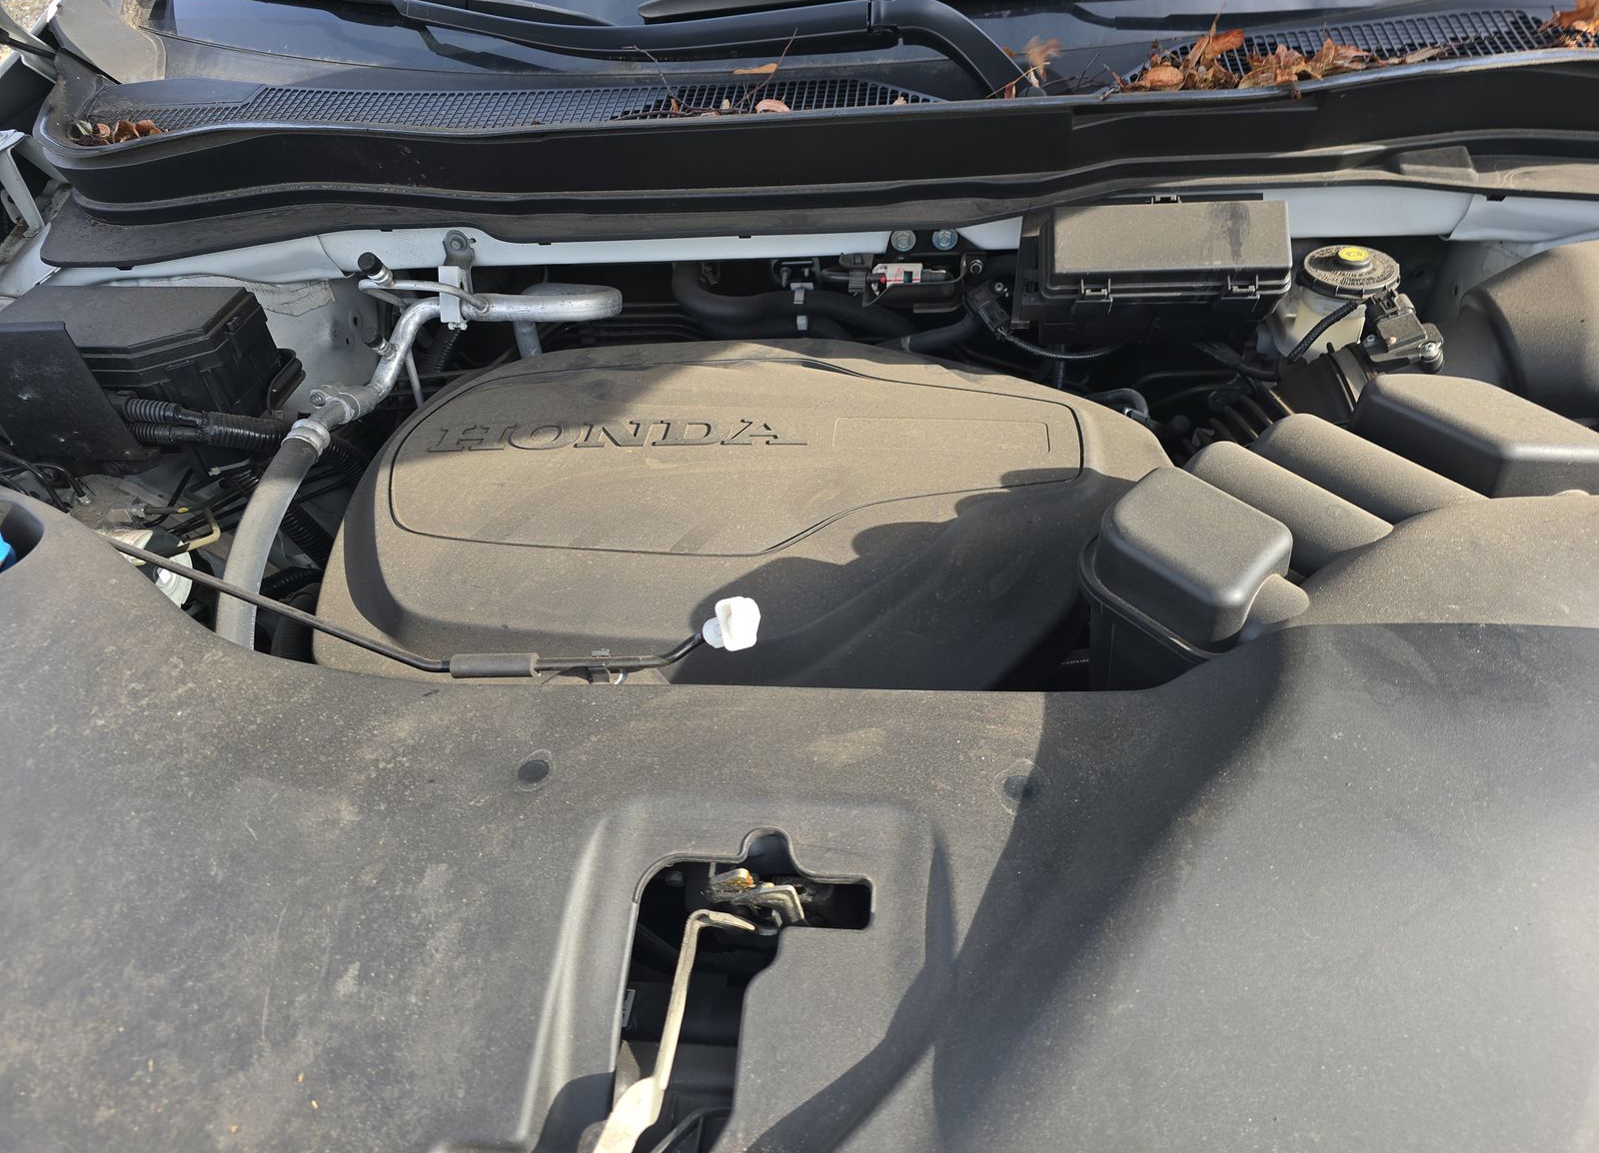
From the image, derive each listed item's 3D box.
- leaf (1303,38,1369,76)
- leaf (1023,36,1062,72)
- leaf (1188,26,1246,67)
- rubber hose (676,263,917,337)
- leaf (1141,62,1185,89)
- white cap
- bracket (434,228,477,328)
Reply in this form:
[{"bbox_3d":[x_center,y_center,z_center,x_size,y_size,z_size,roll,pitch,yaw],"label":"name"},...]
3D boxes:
[{"bbox_3d":[0.447,-0.432,0.884,0.051,0.025,0.029,1,45,7],"label":"leaf"},{"bbox_3d":[0.207,-0.445,0.905,0.031,0.026,0.020,1,45,7],"label":"leaf"},{"bbox_3d":[0.355,-0.451,0.905,0.047,0.029,0.028,1,45,7],"label":"leaf"},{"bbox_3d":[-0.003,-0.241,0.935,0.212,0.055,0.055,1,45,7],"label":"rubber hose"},{"bbox_3d":[0.307,-0.424,0.900,0.038,0.017,0.024,1,45,7],"label":"leaf"},{"bbox_3d":[-0.043,0.031,0.680,0.036,0.029,0.027,1,45,7],"label":"white cap"},{"bbox_3d":[-0.297,-0.258,0.920,0.031,0.072,0.036,1,45,7],"label":"bracket"}]

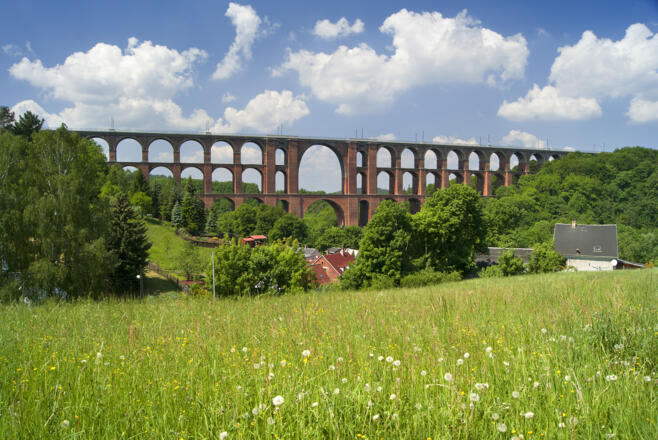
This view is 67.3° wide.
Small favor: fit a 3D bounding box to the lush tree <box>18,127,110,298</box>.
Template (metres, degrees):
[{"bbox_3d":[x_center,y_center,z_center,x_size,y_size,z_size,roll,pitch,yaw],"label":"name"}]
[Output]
[{"bbox_3d":[-32.667,-0.926,61.000,11.000,21.200,10.500,0,2,0],"label":"lush tree"}]

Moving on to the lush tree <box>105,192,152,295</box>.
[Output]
[{"bbox_3d":[-26.387,3.290,65.000,6.000,13.200,6.000,0,2,0],"label":"lush tree"}]

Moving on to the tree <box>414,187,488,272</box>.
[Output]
[{"bbox_3d":[18.298,1.595,75.000,11.000,13.800,10.500,0,2,0],"label":"tree"}]

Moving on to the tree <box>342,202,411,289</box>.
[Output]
[{"bbox_3d":[7.021,3.769,73.000,10.400,13.200,10.000,0,2,0],"label":"tree"}]

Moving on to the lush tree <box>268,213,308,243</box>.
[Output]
[{"bbox_3d":[-12.604,3.189,150.000,11.300,9.800,10.800,0,2,0],"label":"lush tree"}]

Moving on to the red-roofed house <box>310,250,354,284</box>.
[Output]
[{"bbox_3d":[1.158,11.055,104.000,9.500,8.500,9.800,-2,3,-45],"label":"red-roofed house"}]

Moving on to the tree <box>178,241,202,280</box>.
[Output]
[{"bbox_3d":[-21.873,6.396,78.000,3.800,6.300,3.800,0,2,0],"label":"tree"}]

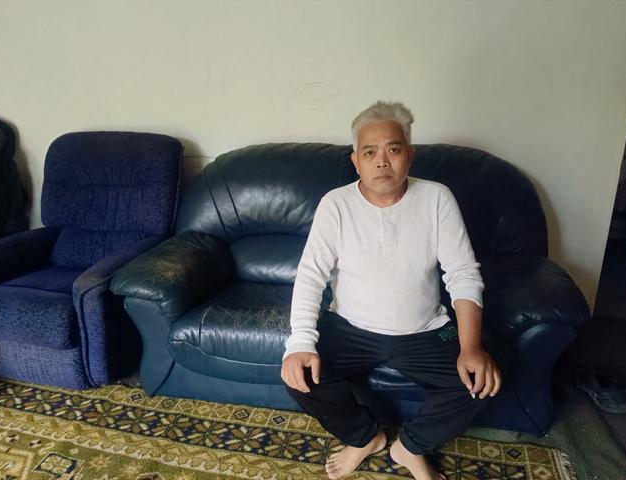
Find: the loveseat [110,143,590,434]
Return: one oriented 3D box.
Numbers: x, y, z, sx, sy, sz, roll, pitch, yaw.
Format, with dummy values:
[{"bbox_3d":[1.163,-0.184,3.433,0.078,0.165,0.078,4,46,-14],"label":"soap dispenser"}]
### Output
[{"bbox_3d":[0.138,0.090,1.983,1.670,0.925,0.900,2,18,9],"label":"loveseat"}]

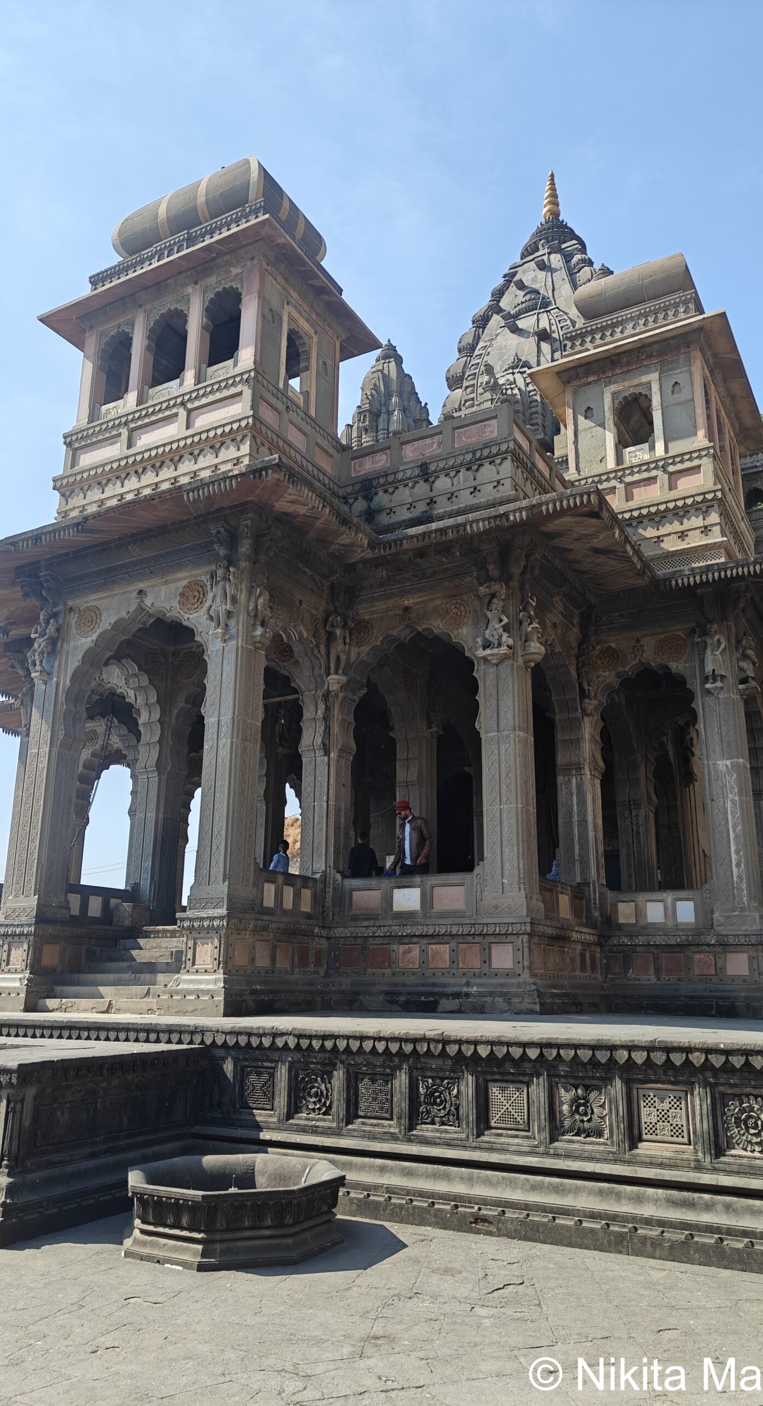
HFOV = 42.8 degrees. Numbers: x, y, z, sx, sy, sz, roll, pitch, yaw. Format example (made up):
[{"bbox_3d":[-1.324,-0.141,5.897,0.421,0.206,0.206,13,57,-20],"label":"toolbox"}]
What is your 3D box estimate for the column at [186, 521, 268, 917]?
[{"bbox_3d":[-1.816,0.127,11.990,0.572,4.925,0.572,-8,-19,28],"label":"column"}]

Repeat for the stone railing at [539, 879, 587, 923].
[{"bbox_3d":[2.536,2.822,13.621,0.170,0.570,2.000,-8,-19,28],"label":"stone railing"}]

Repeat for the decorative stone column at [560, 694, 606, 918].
[{"bbox_3d":[3.120,1.655,15.404,0.550,3.550,0.560,-8,-19,28],"label":"decorative stone column"}]

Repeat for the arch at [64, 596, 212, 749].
[{"bbox_3d":[-3.333,-0.386,13.723,2.650,2.080,0.460,-8,-19,28],"label":"arch"}]

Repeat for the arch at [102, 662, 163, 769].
[{"bbox_3d":[-3.922,0.148,14.543,0.524,1.431,1.512,-8,-19,28],"label":"arch"}]

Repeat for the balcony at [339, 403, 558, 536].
[{"bbox_3d":[1.196,-2.942,15.102,2.786,1.577,2.592,-8,-19,28],"label":"balcony"}]

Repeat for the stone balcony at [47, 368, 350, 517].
[{"bbox_3d":[-2.724,-3.357,14.815,3.699,1.550,2.435,-8,-19,28],"label":"stone balcony"}]

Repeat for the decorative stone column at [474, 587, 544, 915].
[{"bbox_3d":[1.715,0.647,13.106,0.640,4.500,0.650,-8,-19,28],"label":"decorative stone column"}]

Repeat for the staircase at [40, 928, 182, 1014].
[{"bbox_3d":[-2.869,3.388,12.531,2.257,1.118,1.782,-8,-19,28],"label":"staircase"}]

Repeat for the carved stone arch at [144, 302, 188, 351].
[{"bbox_3d":[-3.230,-5.887,15.289,0.920,0.870,0.250,-8,-19,28],"label":"carved stone arch"}]

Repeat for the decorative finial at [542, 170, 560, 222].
[{"bbox_3d":[6.436,-19.237,36.966,0.660,2.420,0.660,-8,-19,28],"label":"decorative finial"}]

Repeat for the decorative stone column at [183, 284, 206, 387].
[{"bbox_3d":[-2.675,-5.286,14.283,0.232,1.663,0.243,-8,-19,28],"label":"decorative stone column"}]

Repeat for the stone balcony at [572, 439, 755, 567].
[{"bbox_3d":[5.085,-2.572,17.068,2.500,2.050,3.750,-8,-19,28],"label":"stone balcony"}]

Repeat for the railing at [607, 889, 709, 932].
[{"bbox_3d":[4.074,3.029,14.255,1.480,0.570,0.170,-8,-19,28],"label":"railing"}]

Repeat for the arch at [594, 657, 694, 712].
[{"bbox_3d":[3.963,-0.150,14.701,1.474,1.026,0.459,-8,-19,28],"label":"arch"}]

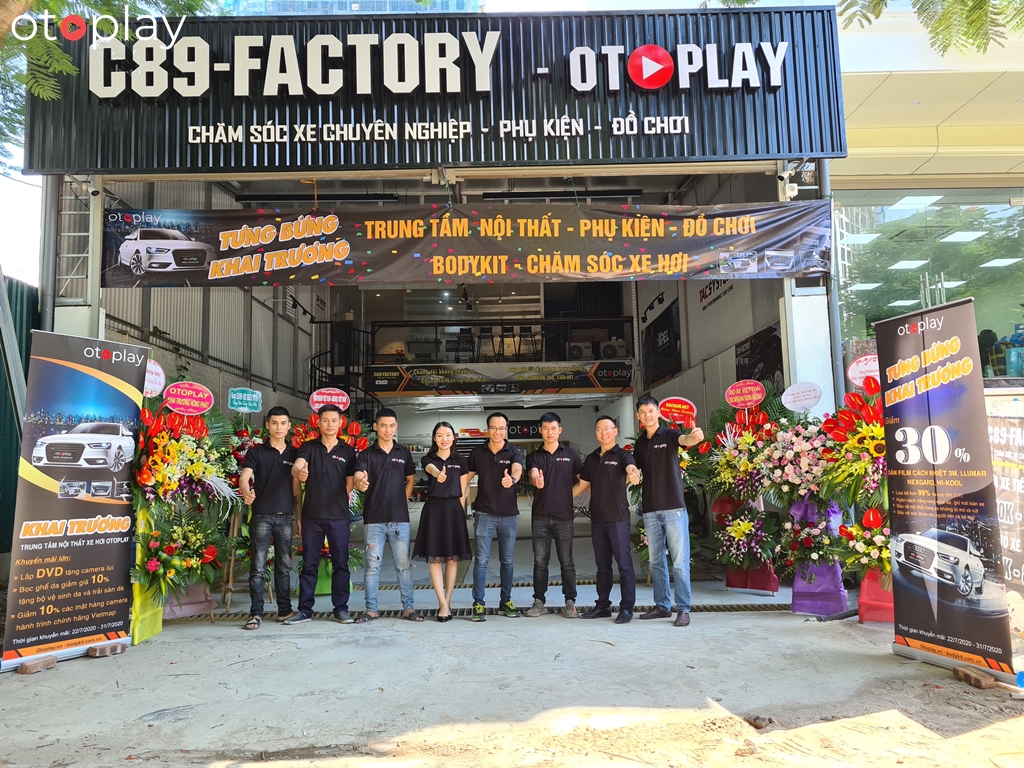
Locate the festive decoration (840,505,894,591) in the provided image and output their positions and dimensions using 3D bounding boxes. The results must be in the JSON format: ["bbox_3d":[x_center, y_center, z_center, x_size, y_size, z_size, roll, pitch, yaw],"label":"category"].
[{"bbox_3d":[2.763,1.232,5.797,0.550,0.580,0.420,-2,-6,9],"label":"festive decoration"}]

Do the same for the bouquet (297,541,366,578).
[{"bbox_3d":[-1.723,1.675,7.300,0.680,0.420,0.400,0,-6,-11],"label":"bouquet"}]

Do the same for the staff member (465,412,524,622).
[{"bbox_3d":[-0.142,1.052,6.297,0.500,1.669,0.520,-1,-6,0],"label":"staff member"}]

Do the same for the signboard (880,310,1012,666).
[{"bbox_3d":[2.500,0.612,4.570,0.120,2.090,0.845,0,-7,-14],"label":"signboard"}]

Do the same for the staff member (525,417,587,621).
[{"bbox_3d":[0.349,1.043,6.314,0.483,1.670,0.480,-2,-6,3],"label":"staff member"}]

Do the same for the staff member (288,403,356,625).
[{"bbox_3d":[-1.550,1.049,6.292,0.545,1.740,0.520,-1,-6,-7],"label":"staff member"}]

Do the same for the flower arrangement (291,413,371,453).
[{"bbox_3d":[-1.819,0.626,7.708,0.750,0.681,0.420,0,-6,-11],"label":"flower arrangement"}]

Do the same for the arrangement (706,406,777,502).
[{"bbox_3d":[2.204,0.679,7.355,0.650,0.820,0.450,-4,-7,29],"label":"arrangement"}]

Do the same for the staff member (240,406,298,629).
[{"bbox_3d":[-1.962,1.059,6.299,0.520,1.740,0.480,0,-6,-11],"label":"staff member"}]

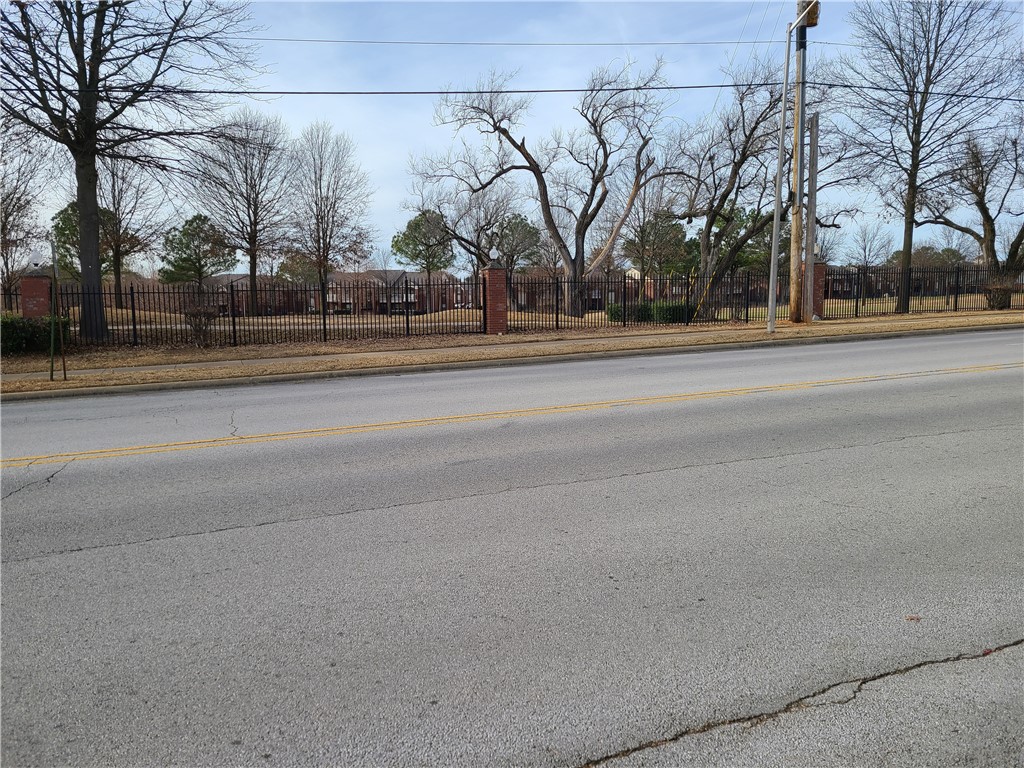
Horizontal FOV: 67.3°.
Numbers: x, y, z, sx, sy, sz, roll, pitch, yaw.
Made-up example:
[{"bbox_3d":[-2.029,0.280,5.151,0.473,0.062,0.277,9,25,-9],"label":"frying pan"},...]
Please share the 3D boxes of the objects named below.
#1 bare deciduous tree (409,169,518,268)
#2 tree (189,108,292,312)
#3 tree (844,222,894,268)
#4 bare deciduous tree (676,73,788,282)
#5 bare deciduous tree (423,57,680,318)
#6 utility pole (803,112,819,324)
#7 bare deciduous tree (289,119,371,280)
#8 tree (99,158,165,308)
[{"bbox_3d":[-2.260,-7.248,39.061,5.993,7.002,5.394,0,7,0],"label":"bare deciduous tree"},{"bbox_3d":[-14.905,-9.412,42.302,5.775,11.141,5.486,0,7,0],"label":"tree"},{"bbox_3d":[18.469,-6.189,39.734,2.583,4.247,2.454,0,7,0],"label":"tree"},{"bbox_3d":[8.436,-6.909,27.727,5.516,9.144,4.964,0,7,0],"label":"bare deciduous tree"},{"bbox_3d":[1.695,-7.701,30.672,10.050,10.028,8.542,0,7,0],"label":"bare deciduous tree"},{"bbox_3d":[9.159,-5.014,23.513,0.280,6.347,0.280,0,7,0],"label":"utility pole"},{"bbox_3d":[-10.171,-9.279,43.337,4.733,10.575,4.497,0,7,0],"label":"bare deciduous tree"},{"bbox_3d":[-20.409,-7.921,40.508,4.424,7.855,4.203,0,7,0],"label":"tree"}]

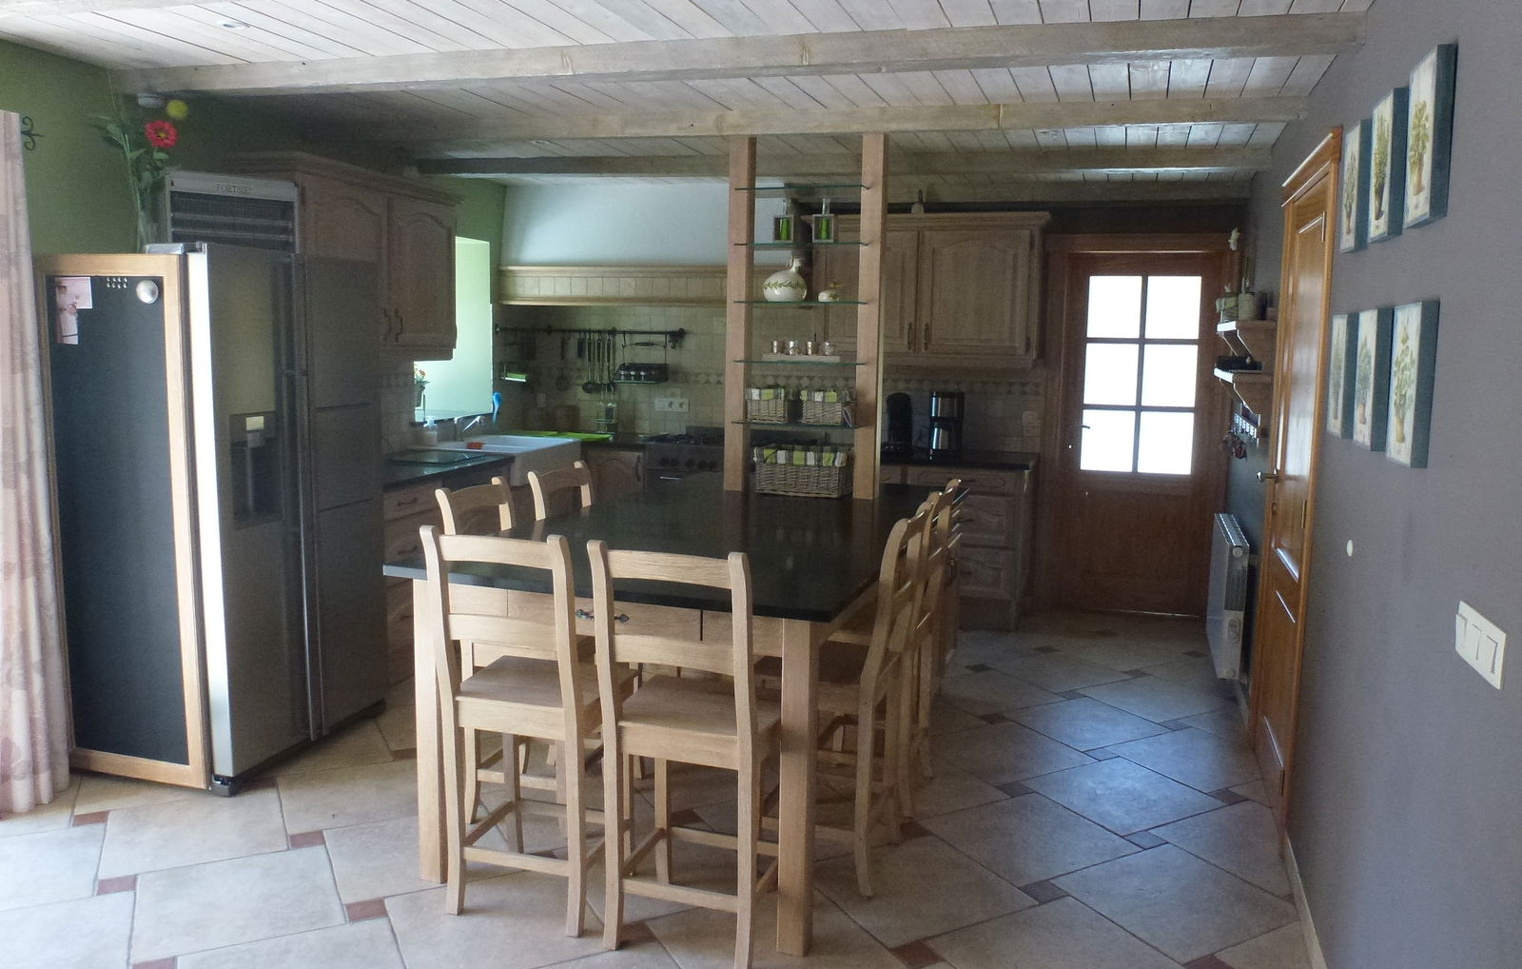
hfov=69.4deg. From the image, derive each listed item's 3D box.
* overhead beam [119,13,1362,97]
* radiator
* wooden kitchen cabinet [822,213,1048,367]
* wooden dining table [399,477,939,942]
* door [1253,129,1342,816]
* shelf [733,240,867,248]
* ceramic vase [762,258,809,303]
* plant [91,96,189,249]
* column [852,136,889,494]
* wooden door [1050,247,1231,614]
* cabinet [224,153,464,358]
[{"bbox_3d":[-0.367,-1.288,3.383,3.977,0.084,0.125,4,8,16],"label":"overhead beam"},{"bbox_3d":[2.178,0.498,5.126,0.090,0.590,1.030,3,8,19],"label":"radiator"},{"bbox_3d":[0.950,-1.108,6.331,1.330,0.820,0.380,3,8,15],"label":"wooden kitchen cabinet"},{"bbox_3d":[-0.066,0.579,3.945,1.280,0.922,2.308,4,8,19],"label":"wooden dining table"},{"bbox_3d":[1.778,0.003,3.706,0.090,2.180,1.020,4,8,18],"label":"door"},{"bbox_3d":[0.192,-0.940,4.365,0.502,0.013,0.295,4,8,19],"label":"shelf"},{"bbox_3d":[0.102,-0.850,4.577,0.190,0.187,0.170,4,8,18],"label":"ceramic vase"},{"bbox_3d":[-2.076,-1.038,3.673,0.310,0.510,0.260,-3,9,-29],"label":"plant"},{"bbox_3d":[0.442,-0.651,4.382,0.080,1.430,0.090,3,8,18],"label":"column"},{"bbox_3d":[2.144,-0.295,6.287,0.920,2.070,0.080,4,8,19],"label":"wooden door"},{"bbox_3d":[-1.824,-0.968,5.005,0.340,0.810,1.380,2,8,10],"label":"cabinet"}]

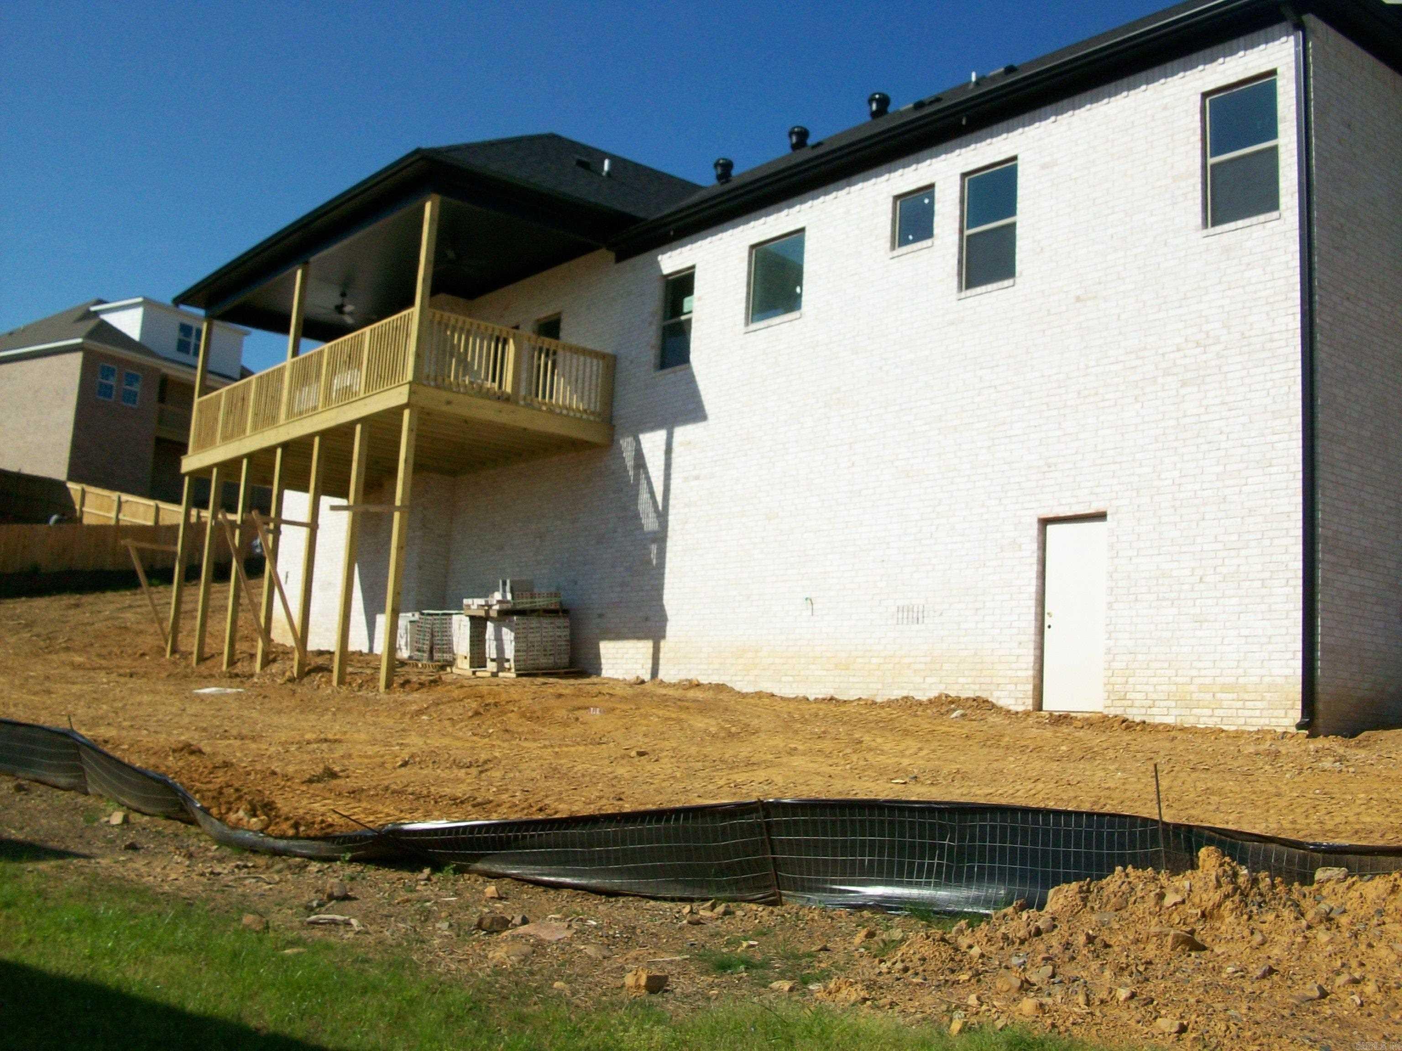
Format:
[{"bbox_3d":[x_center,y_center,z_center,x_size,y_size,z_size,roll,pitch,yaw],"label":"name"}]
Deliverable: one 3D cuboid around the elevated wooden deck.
[{"bbox_3d":[-5.755,-1.835,24.288,3.541,1.428,9.622,10,-10,-39],"label":"elevated wooden deck"}]

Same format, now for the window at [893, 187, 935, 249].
[{"bbox_3d":[2.691,-3.834,17.207,0.110,0.740,0.710,10,-10,-39],"label":"window"}]

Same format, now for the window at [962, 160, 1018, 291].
[{"bbox_3d":[3.423,-3.533,16.240,0.110,1.510,0.870,10,-10,-39],"label":"window"}]

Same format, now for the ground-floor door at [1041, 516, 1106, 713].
[{"bbox_3d":[3.969,0.937,14.654,0.110,2.090,0.890,10,-10,-39],"label":"ground-floor door"}]

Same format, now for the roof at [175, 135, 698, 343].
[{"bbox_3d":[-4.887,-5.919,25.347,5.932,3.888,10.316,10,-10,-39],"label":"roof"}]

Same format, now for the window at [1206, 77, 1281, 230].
[{"bbox_3d":[5.431,-3.743,13.787,0.110,1.520,0.870,10,-10,-39],"label":"window"}]

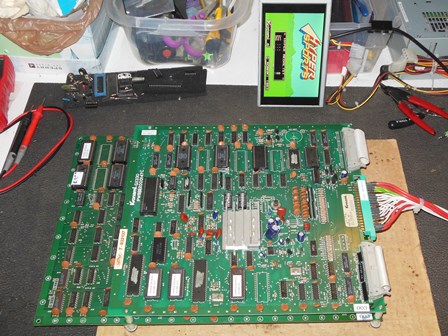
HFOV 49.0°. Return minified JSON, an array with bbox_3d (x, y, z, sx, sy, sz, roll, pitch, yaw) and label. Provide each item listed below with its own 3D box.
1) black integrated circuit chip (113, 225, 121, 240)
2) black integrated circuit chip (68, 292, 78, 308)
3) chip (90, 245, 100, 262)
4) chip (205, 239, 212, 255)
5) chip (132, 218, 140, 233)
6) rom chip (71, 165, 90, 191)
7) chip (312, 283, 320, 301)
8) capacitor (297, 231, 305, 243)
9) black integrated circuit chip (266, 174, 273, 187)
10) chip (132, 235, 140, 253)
[{"bbox_3d":[-0.141,0.086,0.655,0.008,0.004,0.020,0,56,1],"label":"black integrated circuit chip"},{"bbox_3d":[-0.185,0.164,0.608,0.008,0.004,0.019,-1,54,2],"label":"black integrated circuit chip"},{"bbox_3d":[-0.163,0.109,0.629,0.007,0.004,0.019,-1,55,1],"label":"chip"},{"bbox_3d":[-0.021,0.100,0.615,0.007,0.004,0.019,0,56,1],"label":"chip"},{"bbox_3d":[-0.113,0.075,0.639,0.007,0.004,0.019,-1,54,2],"label":"chip"},{"bbox_3d":[-0.204,0.013,0.703,0.016,0.008,0.037,0,56,1],"label":"rom chip"},{"bbox_3d":[0.108,0.146,0.581,0.008,0.004,0.020,-1,56,2],"label":"chip"},{"bbox_3d":[0.097,0.086,0.617,0.008,0.012,0.008,-1,56,2],"label":"capacitor"},{"bbox_3d":[0.062,0.018,0.670,0.008,0.004,0.020,-1,56,2],"label":"black integrated circuit chip"},{"bbox_3d":[-0.111,0.096,0.620,0.008,0.004,0.020,0,56,1],"label":"chip"}]

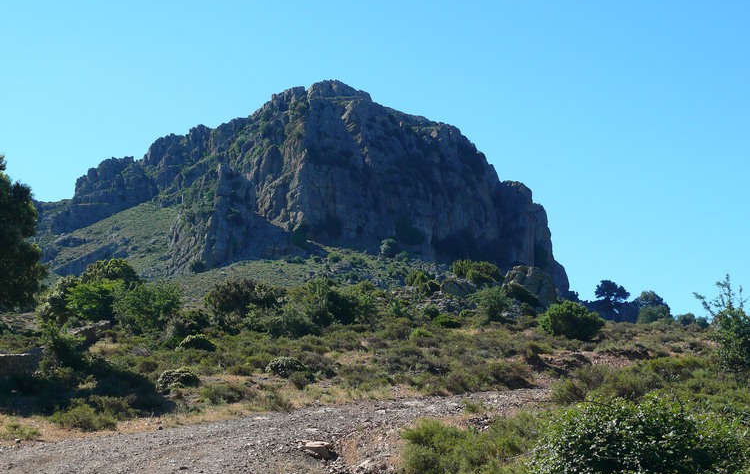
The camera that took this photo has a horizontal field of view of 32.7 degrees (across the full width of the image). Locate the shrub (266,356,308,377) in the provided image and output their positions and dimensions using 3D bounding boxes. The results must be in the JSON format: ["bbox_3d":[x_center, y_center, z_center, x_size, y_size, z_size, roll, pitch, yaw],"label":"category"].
[{"bbox_3d":[-2.216,3.268,32.000,0.972,0.540,0.894,0,-4,0],"label":"shrub"}]

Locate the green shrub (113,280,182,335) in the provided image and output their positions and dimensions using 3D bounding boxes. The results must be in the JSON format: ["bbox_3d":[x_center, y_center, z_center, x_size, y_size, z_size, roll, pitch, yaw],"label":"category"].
[{"bbox_3d":[-9.613,2.979,54.000,2.869,2.236,2.640,0,-4,0],"label":"green shrub"}]

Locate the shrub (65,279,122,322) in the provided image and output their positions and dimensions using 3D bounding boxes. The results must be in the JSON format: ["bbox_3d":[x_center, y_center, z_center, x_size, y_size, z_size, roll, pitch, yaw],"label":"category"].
[{"bbox_3d":[-12.512,2.832,57.000,2.423,1.923,2.229,0,-4,0],"label":"shrub"}]

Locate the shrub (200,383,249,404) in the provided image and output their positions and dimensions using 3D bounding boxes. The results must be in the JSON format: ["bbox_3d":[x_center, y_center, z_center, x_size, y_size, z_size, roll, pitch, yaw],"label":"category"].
[{"bbox_3d":[-2.954,3.062,25.000,0.892,0.422,0.821,0,-4,0],"label":"shrub"}]

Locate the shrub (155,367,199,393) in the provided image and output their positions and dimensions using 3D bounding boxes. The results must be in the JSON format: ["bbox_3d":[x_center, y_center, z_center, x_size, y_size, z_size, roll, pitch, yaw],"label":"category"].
[{"bbox_3d":[-4.141,3.011,27.000,0.881,0.538,0.811,0,-4,0],"label":"shrub"}]

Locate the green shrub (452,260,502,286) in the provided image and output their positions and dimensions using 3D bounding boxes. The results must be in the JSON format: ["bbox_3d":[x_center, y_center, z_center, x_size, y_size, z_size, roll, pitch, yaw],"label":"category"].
[{"bbox_3d":[7.620,2.713,95.000,3.606,1.894,3.317,0,-4,0],"label":"green shrub"}]

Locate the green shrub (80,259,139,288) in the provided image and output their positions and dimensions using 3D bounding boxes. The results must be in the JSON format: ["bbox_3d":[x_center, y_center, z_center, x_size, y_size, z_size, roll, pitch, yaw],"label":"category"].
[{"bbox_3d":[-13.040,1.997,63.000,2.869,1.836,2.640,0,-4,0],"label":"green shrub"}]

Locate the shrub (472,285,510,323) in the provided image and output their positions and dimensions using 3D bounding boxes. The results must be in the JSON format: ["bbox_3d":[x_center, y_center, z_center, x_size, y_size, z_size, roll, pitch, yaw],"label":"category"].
[{"bbox_3d":[5.604,3.275,62.000,1.882,1.712,1.732,0,-4,0],"label":"shrub"}]

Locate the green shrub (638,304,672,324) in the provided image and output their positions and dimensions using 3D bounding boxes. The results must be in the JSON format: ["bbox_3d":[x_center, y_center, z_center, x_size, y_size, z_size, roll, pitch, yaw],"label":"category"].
[{"bbox_3d":[20.853,5.761,95.000,2.452,1.457,2.256,0,-4,0],"label":"green shrub"}]

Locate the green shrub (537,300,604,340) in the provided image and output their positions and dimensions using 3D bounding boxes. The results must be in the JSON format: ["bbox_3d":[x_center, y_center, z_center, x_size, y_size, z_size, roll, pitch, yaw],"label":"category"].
[{"bbox_3d":[7.381,3.136,48.000,2.405,1.472,2.212,0,-4,0],"label":"green shrub"}]

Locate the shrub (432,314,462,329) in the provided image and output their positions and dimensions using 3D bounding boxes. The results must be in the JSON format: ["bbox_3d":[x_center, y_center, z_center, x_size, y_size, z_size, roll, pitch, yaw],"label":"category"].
[{"bbox_3d":[3.177,3.703,56.000,1.275,0.601,1.173,0,-4,0],"label":"shrub"}]

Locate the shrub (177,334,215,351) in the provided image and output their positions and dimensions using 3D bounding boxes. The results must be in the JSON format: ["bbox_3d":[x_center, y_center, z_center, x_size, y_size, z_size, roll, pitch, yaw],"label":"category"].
[{"bbox_3d":[-5.834,3.484,42.000,1.211,0.548,1.115,0,-4,0],"label":"shrub"}]

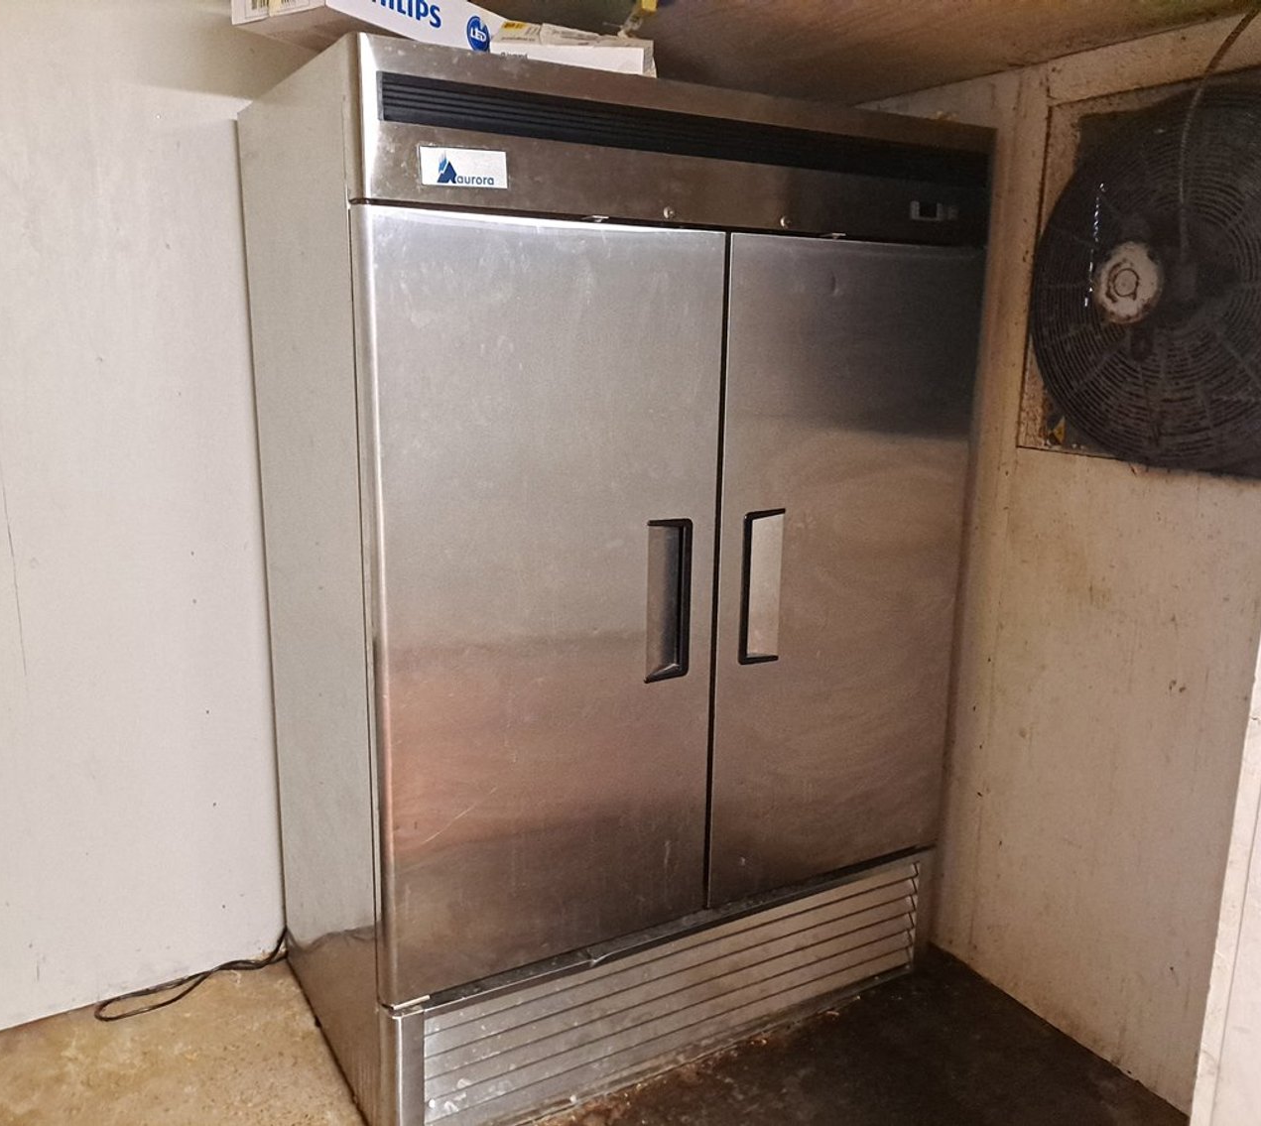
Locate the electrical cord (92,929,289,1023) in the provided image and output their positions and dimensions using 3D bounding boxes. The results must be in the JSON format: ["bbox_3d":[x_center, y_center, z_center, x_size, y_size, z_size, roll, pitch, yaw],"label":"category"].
[{"bbox_3d":[-1.017,0.962,2.543,0.440,0.070,0.090,-6,14,-29],"label":"electrical cord"}]

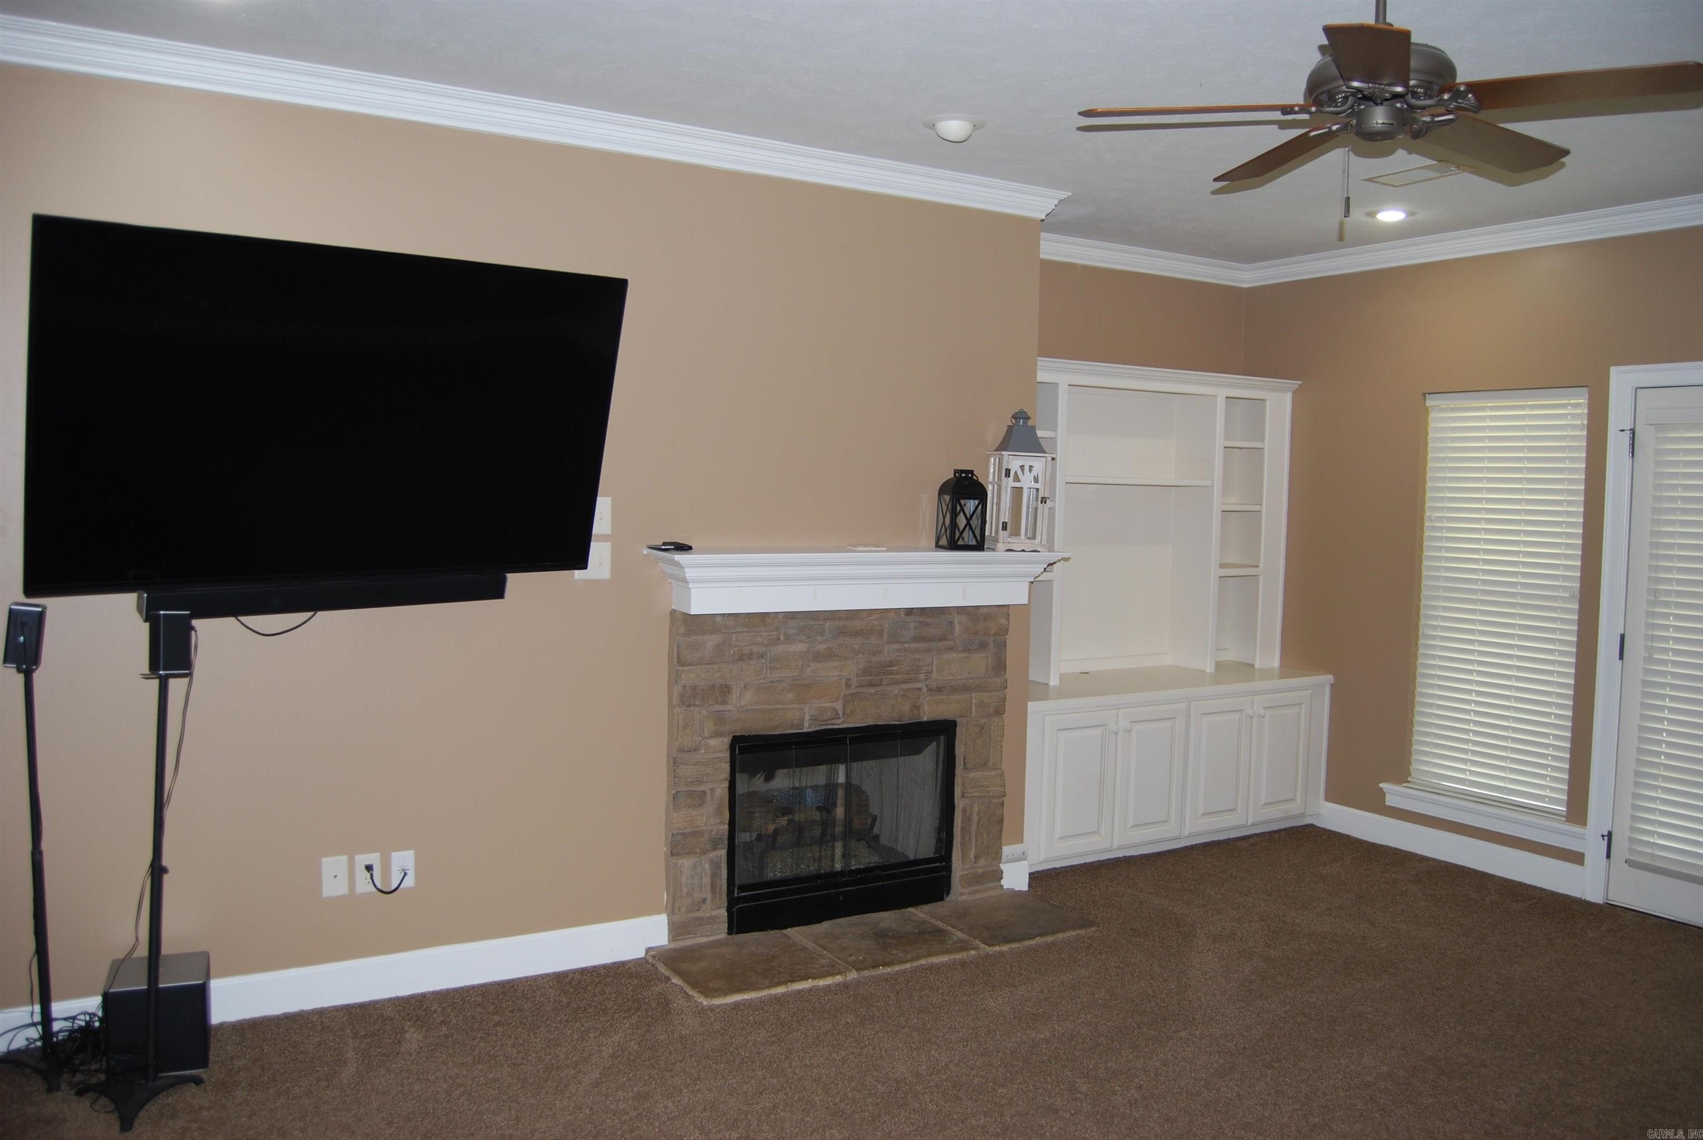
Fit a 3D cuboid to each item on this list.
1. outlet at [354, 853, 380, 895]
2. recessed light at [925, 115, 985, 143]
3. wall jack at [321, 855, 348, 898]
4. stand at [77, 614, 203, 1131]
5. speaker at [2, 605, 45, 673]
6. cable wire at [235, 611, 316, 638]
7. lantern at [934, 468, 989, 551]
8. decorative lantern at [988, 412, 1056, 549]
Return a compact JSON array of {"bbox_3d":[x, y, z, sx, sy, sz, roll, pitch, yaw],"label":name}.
[{"bbox_3d":[-1.441,0.906,3.814,0.071,0.115,0.008,-1,4,-31],"label":"outlet"},{"bbox_3d":[0.320,-1.357,3.974,0.193,0.068,0.193,1,4,0],"label":"recessed light"},{"bbox_3d":[-1.520,0.903,3.767,0.071,0.115,0.008,-1,4,-31],"label":"wall jack"},{"bbox_3d":[-1.756,0.723,3.151,0.285,1.225,0.280,-1,4,-31],"label":"stand"},{"bbox_3d":[-2.087,0.170,3.227,0.072,0.152,0.070,7,0,-21],"label":"speaker"},{"bbox_3d":[-1.592,0.150,3.530,0.207,0.062,0.030,-1,4,-31],"label":"cable wire"},{"bbox_3d":[0.406,-0.221,4.715,0.138,0.292,0.138,0,4,-20],"label":"lantern"},{"bbox_3d":[0.634,-0.335,4.808,0.208,0.526,0.208,1,4,-11],"label":"decorative lantern"}]

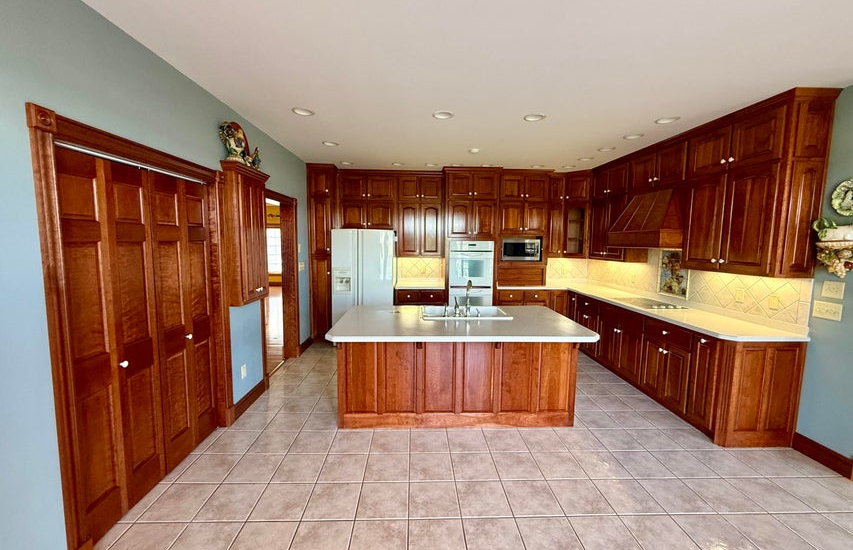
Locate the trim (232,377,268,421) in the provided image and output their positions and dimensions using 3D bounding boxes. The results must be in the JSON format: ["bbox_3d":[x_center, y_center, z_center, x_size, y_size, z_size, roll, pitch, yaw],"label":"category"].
[{"bbox_3d":[-1.722,1.197,3.409,0.020,0.152,0.690,1,6,-2],"label":"trim"}]

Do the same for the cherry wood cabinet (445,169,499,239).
[{"bbox_3d":[0.678,-1.098,5.490,0.805,1.045,0.610,1,6,-2],"label":"cherry wood cabinet"}]

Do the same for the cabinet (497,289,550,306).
[{"bbox_3d":[1.519,0.644,5.815,0.851,0.875,0.610,1,6,-2],"label":"cabinet"}]

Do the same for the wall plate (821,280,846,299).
[{"bbox_3d":[3.005,0.112,2.549,0.010,0.117,0.127,1,6,-2],"label":"wall plate"}]

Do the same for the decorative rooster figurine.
[{"bbox_3d":[-1.595,-1.090,2.987,0.150,0.300,0.450,1,6,-2],"label":"decorative rooster figurine"}]

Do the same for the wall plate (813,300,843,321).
[{"bbox_3d":[3.003,0.268,2.593,0.012,0.119,0.175,1,6,-2],"label":"wall plate"}]

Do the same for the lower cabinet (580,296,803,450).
[{"bbox_3d":[2.637,0.831,4.074,0.610,0.875,2.650,1,6,-2],"label":"lower cabinet"}]

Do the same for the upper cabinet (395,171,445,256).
[{"bbox_3d":[-0.096,-0.965,5.643,0.754,1.320,0.340,1,6,-2],"label":"upper cabinet"}]

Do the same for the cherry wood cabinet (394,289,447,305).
[{"bbox_3d":[-0.104,0.632,5.705,0.802,0.875,0.610,1,6,-2],"label":"cherry wood cabinet"}]

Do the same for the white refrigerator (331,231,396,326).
[{"bbox_3d":[-0.951,0.191,5.476,0.909,1.770,0.760,1,6,-2],"label":"white refrigerator"}]

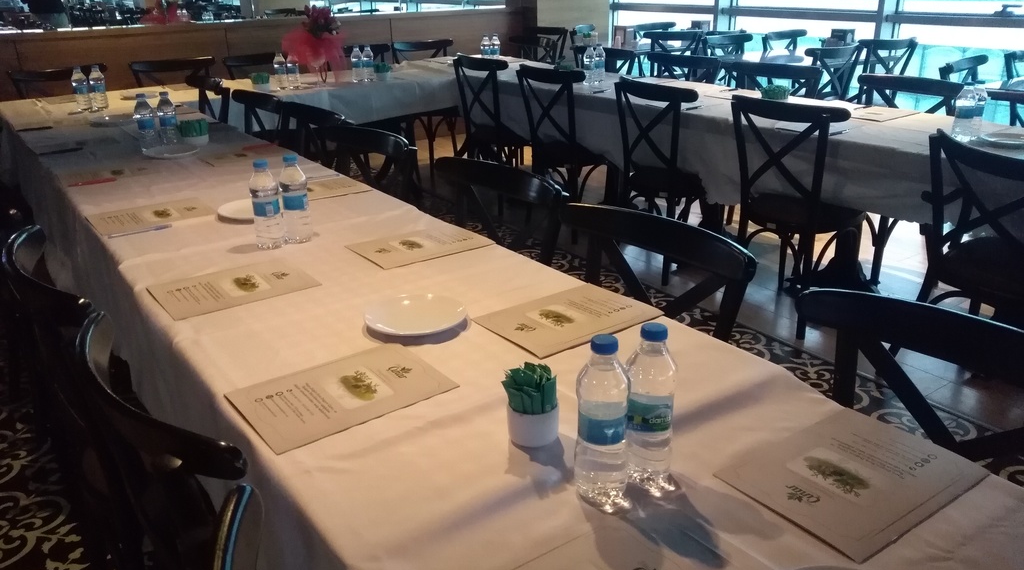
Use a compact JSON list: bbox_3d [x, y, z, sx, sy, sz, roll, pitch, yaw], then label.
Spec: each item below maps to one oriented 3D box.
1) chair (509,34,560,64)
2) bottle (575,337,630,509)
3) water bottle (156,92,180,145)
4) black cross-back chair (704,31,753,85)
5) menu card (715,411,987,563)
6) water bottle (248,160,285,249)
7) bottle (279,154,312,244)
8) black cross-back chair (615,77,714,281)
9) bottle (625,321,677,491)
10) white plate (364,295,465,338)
[{"bbox_3d":[-0.019,-1.545,6.314,0.520,0.875,0.490,-15,26,-30],"label":"chair"},{"bbox_3d":[0.108,0.163,0.912,0.066,0.218,0.066,-1,22,0],"label":"bottle"},{"bbox_3d":[-1.431,-0.692,3.200,0.066,0.218,0.066,-1,22,0],"label":"water bottle"},{"bbox_3d":[1.878,-1.487,6.089,0.500,0.885,0.520,-14,25,-29],"label":"black cross-back chair"},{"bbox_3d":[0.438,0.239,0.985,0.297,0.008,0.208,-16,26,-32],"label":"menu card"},{"bbox_3d":[-0.576,-0.189,1.810,0.064,0.213,0.064,-16,27,-33],"label":"water bottle"},{"bbox_3d":[-0.542,-0.216,1.926,0.066,0.218,0.066,-1,22,0],"label":"bottle"},{"bbox_3d":[0.781,-0.514,3.629,0.495,0.885,0.485,-15,26,-31],"label":"black cross-back chair"},{"bbox_3d":[0.173,0.150,0.944,0.065,0.218,0.065,4,22,11],"label":"bottle"},{"bbox_3d":[-0.177,0.059,1.434,0.192,0.022,0.192,-1,22,0],"label":"white plate"}]

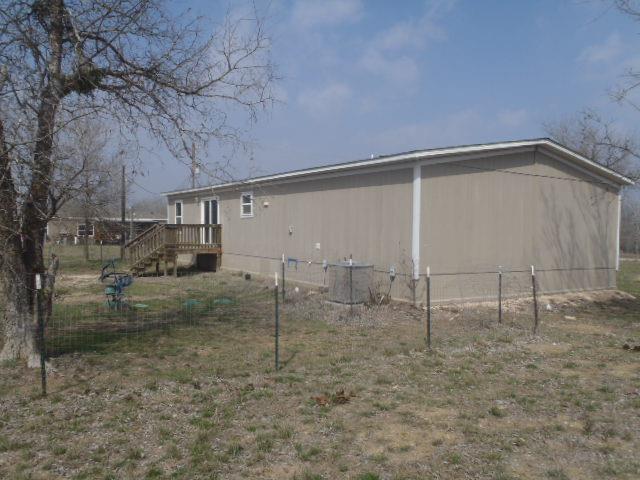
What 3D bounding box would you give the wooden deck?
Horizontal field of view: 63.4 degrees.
[{"bbox_3d":[-5.917,0.365,20.676,3.170,1.980,2.650,1,2,-33],"label":"wooden deck"}]

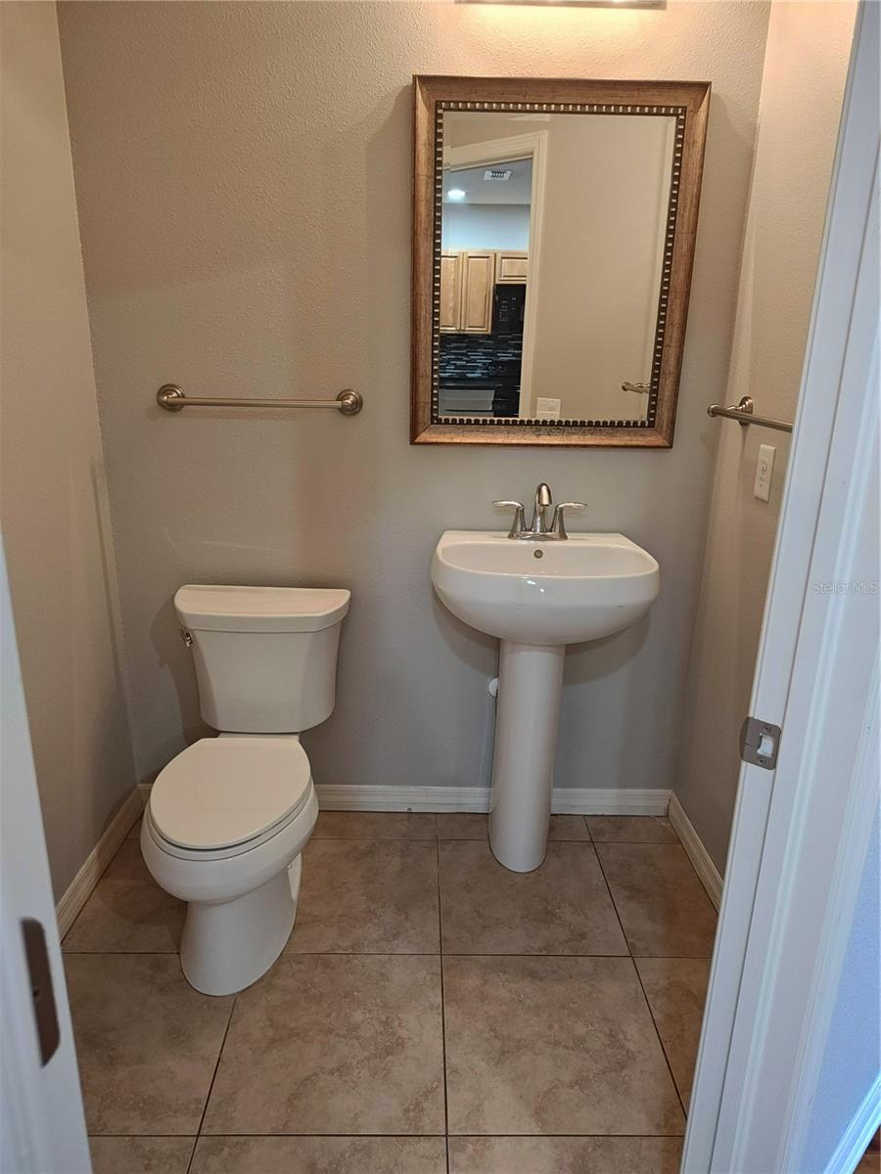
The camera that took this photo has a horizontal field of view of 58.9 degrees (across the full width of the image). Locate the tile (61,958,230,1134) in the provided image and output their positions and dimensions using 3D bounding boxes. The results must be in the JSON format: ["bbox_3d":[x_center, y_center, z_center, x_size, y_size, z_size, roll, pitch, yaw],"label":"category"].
[{"bbox_3d":[-0.649,0.908,1.583,0.434,0.010,0.434,1,17,-1],"label":"tile"}]

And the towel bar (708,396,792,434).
[{"bbox_3d":[0.700,-0.333,1.591,0.087,0.067,0.680,1,17,-1],"label":"towel bar"}]

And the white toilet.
[{"bbox_3d":[-0.484,0.457,1.920,0.461,0.721,0.766,1,17,-1],"label":"white toilet"}]

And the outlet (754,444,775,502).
[{"bbox_3d":[0.742,-0.259,1.782,0.007,0.118,0.073,1,17,-1],"label":"outlet"}]

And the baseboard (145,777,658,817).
[{"bbox_3d":[-0.106,0.652,2.402,1.622,0.089,0.014,1,17,-1],"label":"baseboard"}]

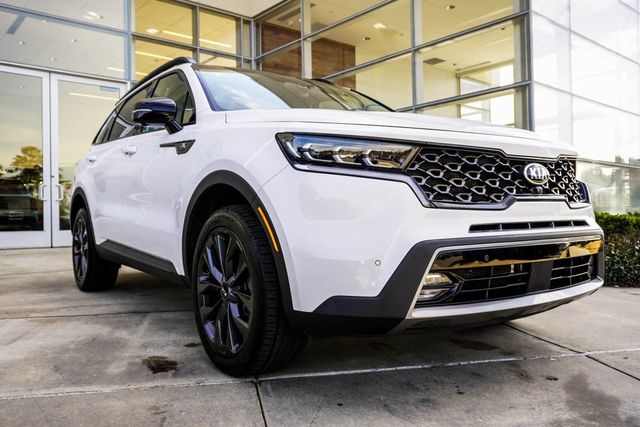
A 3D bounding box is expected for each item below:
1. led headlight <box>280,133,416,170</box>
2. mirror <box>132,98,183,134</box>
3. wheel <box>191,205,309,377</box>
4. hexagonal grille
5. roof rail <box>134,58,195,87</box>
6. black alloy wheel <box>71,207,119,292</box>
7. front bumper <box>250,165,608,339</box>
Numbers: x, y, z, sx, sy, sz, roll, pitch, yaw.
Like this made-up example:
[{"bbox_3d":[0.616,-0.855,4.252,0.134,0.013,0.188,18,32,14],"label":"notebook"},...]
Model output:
[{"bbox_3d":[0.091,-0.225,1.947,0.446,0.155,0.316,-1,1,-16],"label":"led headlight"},{"bbox_3d":[-0.873,-0.510,2.884,0.235,0.180,0.170,-1,1,-36],"label":"mirror"},{"bbox_3d":[-0.332,0.343,2.396,0.250,0.730,0.730,-1,1,-36],"label":"wheel"},{"bbox_3d":[0.834,-0.134,2.166,1.200,0.245,0.150,-1,1,-36],"label":"hexagonal grille"},{"bbox_3d":[-1.363,-1.005,4.163,0.060,0.090,1.850,-1,1,-36],"label":"roof rail"},{"bbox_3d":[-1.972,0.315,4.684,0.250,0.730,0.730,-1,1,-36],"label":"black alloy wheel"},{"bbox_3d":[0.712,0.129,2.347,1.880,0.630,0.600,-1,1,-36],"label":"front bumper"}]

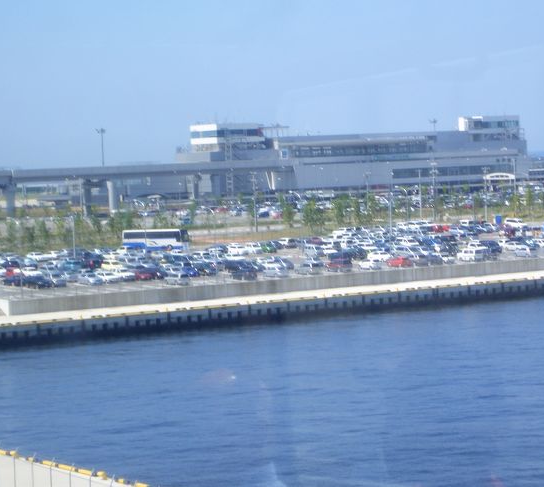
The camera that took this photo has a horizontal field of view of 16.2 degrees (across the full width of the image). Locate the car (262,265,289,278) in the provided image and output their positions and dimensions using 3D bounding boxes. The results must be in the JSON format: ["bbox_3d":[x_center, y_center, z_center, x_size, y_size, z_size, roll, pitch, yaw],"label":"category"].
[{"bbox_3d":[0.480,3.643,246.078,1.670,1.480,3.950,-4,3,-33],"label":"car"}]

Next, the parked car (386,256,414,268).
[{"bbox_3d":[17.400,2.500,260.960,1.690,1.450,4.300,-3,3,-28],"label":"parked car"}]

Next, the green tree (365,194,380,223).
[{"bbox_3d":[22.660,-8.190,431.880,3.100,6.700,3.100,-2,3,0],"label":"green tree"}]

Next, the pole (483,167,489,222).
[{"bbox_3d":[45.800,-10.460,409.290,1.200,11.900,0.700,-2,3,0],"label":"pole"}]

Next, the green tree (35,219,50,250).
[{"bbox_3d":[-41.652,-1.582,347.192,2.360,5.710,2.360,-2,3,0],"label":"green tree"}]

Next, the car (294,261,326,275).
[{"bbox_3d":[5.029,3.270,250.581,1.720,1.470,4.200,-4,3,-33],"label":"car"}]

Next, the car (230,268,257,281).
[{"bbox_3d":[-3.570,3.850,245.310,1.690,1.500,4.300,-3,3,-28],"label":"car"}]

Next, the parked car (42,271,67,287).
[{"bbox_3d":[-27.760,4.650,244.250,1.690,1.500,4.400,-3,3,-28],"label":"parked car"}]

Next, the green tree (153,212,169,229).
[{"bbox_3d":[-24.696,-4.977,428.442,3.130,3.920,3.130,-2,3,0],"label":"green tree"}]

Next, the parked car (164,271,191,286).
[{"bbox_3d":[-11.784,4.464,237.853,1.620,1.520,3.650,-4,3,-33],"label":"parked car"}]

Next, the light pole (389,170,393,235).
[{"bbox_3d":[22.240,-7.420,355.920,0.800,12.200,0.600,-2,3,0],"label":"light pole"}]

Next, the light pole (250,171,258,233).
[{"bbox_3d":[-3.760,-8.440,394.390,1.100,12.300,0.700,-2,3,0],"label":"light pole"}]

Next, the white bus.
[{"bbox_3d":[-19.950,-0.480,328.410,11.700,3.500,2.500,-1,3,20],"label":"white bus"}]

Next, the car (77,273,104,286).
[{"bbox_3d":[-23.156,4.648,244.568,1.680,1.430,4.250,-4,3,-33],"label":"car"}]

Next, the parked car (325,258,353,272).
[{"bbox_3d":[9.050,2.840,255.960,1.720,1.750,4.400,-3,3,-28],"label":"parked car"}]

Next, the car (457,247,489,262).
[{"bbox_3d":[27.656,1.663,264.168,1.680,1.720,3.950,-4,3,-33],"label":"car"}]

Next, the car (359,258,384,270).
[{"bbox_3d":[13.290,2.730,258.550,1.690,1.480,4.200,-3,3,-28],"label":"car"}]

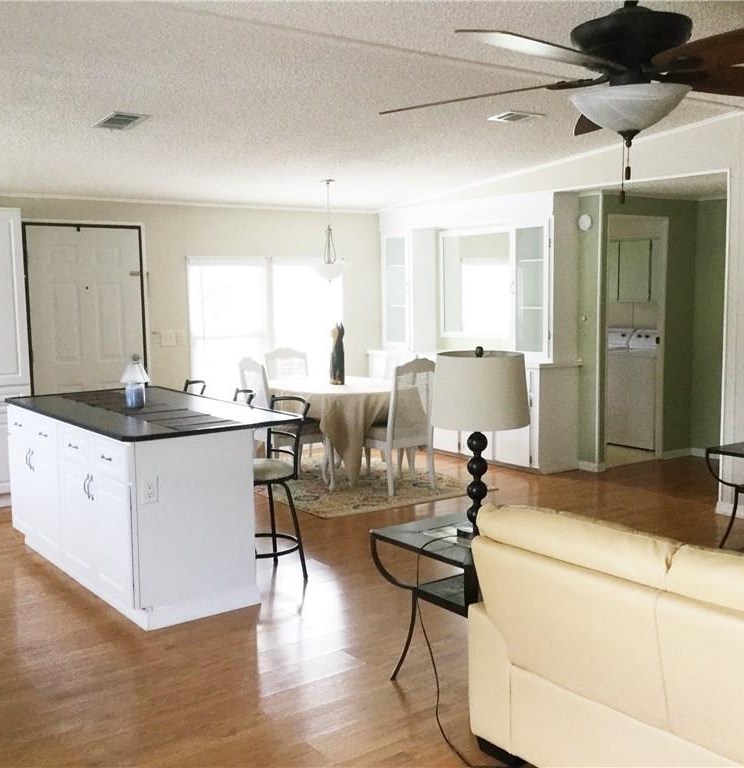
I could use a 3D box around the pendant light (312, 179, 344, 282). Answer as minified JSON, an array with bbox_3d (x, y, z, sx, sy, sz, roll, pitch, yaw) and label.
[{"bbox_3d":[-0.334,-1.214,7.295,0.290,0.790,0.290,0,6,0],"label":"pendant light"}]

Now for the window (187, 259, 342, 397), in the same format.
[{"bbox_3d":[-0.954,-0.511,8.673,1.680,1.330,0.100,-5,8,-37],"label":"window"}]

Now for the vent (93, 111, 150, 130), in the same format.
[{"bbox_3d":[-1.428,-1.498,5.220,0.205,0.030,0.365,-5,3,-37],"label":"vent"}]

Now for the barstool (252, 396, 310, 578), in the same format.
[{"bbox_3d":[-0.578,0.567,4.868,0.470,0.970,0.410,-5,8,-37],"label":"barstool"}]

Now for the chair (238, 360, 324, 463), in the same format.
[{"bbox_3d":[-0.714,0.290,7.270,0.570,1.010,0.470,-5,8,-37],"label":"chair"}]

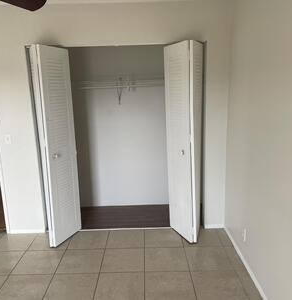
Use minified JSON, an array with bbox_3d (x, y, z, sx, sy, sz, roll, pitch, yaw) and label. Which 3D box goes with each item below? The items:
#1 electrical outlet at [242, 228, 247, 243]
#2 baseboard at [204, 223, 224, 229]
[{"bbox_3d":[0.903,0.786,2.761,0.014,0.117,0.074,-1,13,0],"label":"electrical outlet"},{"bbox_3d":[0.790,0.873,3.471,0.235,0.060,0.017,-1,13,0],"label":"baseboard"}]

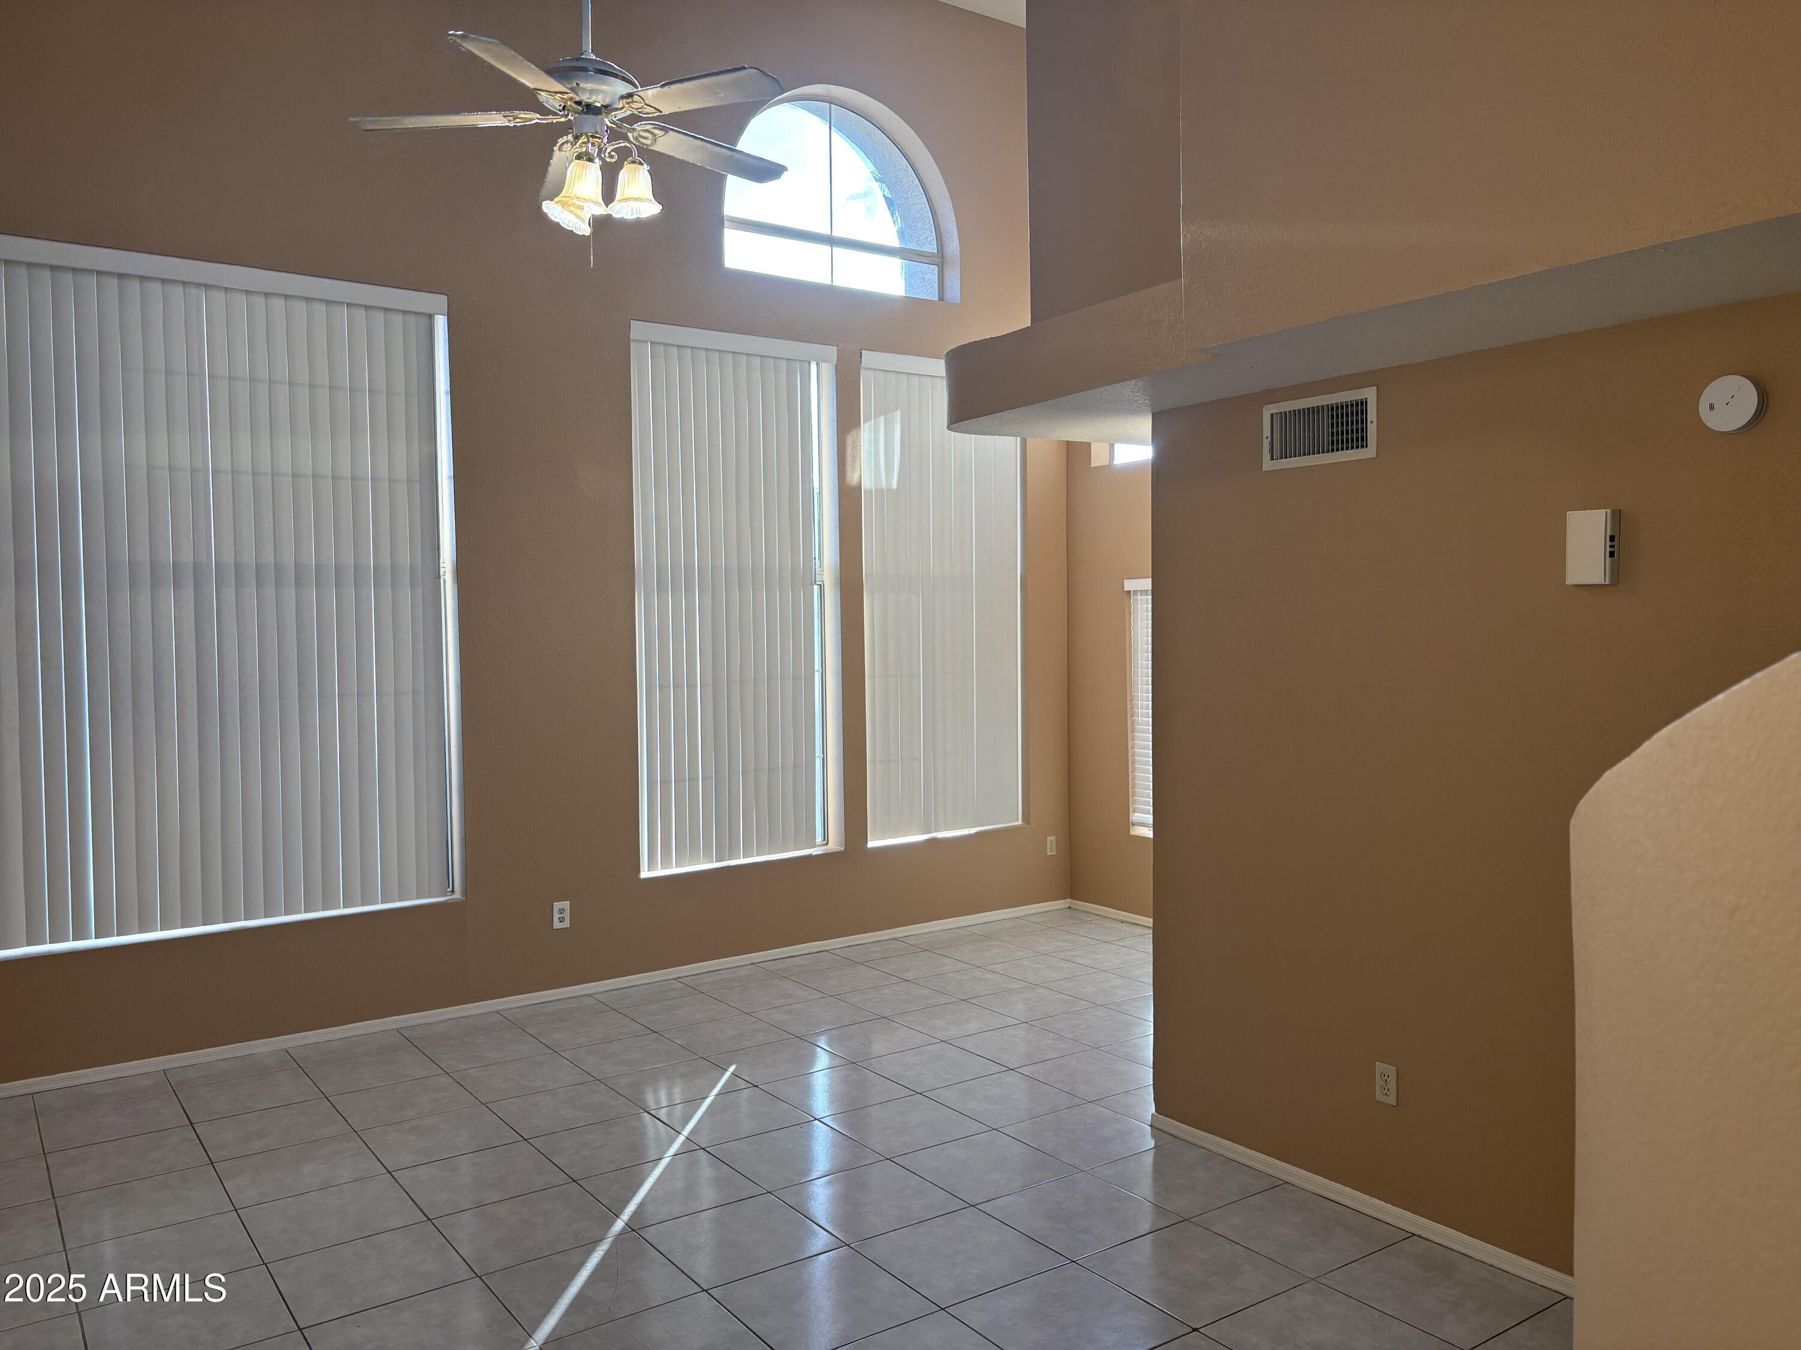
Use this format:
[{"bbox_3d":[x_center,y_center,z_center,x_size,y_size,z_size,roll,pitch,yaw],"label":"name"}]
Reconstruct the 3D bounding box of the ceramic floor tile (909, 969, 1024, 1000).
[{"bbox_3d":[0.339,1.515,6.628,0.447,0.010,0.447,-2,2,-35],"label":"ceramic floor tile"}]

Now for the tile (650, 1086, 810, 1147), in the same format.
[{"bbox_3d":[-0.614,1.603,4.912,0.447,0.010,0.447,-2,2,-35],"label":"tile"}]

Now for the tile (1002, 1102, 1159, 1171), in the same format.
[{"bbox_3d":[0.647,1.591,4.686,0.449,0.010,0.447,-2,2,-35],"label":"tile"}]

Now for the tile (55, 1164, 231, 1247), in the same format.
[{"bbox_3d":[-2.351,1.649,4.217,0.448,0.010,0.448,-2,2,-35],"label":"tile"}]

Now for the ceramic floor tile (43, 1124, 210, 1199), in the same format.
[{"bbox_3d":[-2.632,1.651,4.596,0.447,0.010,0.447,-2,2,-35],"label":"ceramic floor tile"}]

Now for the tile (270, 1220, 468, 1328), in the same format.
[{"bbox_3d":[-1.472,1.659,3.758,0.447,0.010,0.447,-2,2,-35],"label":"tile"}]

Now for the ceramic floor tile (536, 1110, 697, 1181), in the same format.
[{"bbox_3d":[-0.971,1.601,4.592,0.443,0.010,0.443,-2,2,-35],"label":"ceramic floor tile"}]

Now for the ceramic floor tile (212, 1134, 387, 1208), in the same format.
[{"bbox_3d":[-1.974,1.622,4.446,0.447,0.010,0.447,-2,2,-35],"label":"ceramic floor tile"}]

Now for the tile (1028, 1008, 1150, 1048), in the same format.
[{"bbox_3d":[0.859,1.531,5.894,0.447,0.010,0.447,-2,2,-35],"label":"tile"}]

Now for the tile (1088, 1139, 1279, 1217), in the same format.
[{"bbox_3d":[0.908,1.604,4.321,0.447,0.010,0.447,-2,2,-35],"label":"tile"}]

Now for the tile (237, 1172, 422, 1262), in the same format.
[{"bbox_3d":[-1.719,1.643,4.102,0.449,0.010,0.447,-2,2,-35],"label":"tile"}]

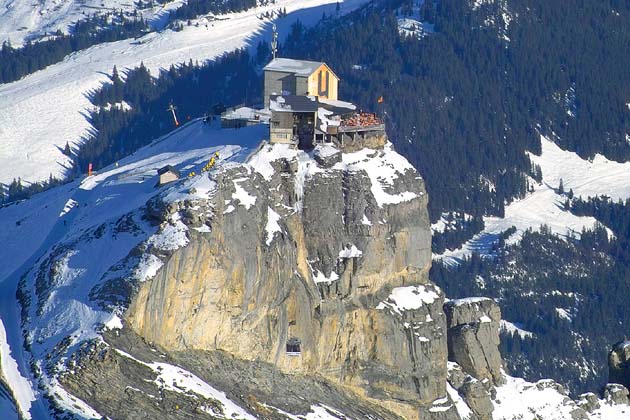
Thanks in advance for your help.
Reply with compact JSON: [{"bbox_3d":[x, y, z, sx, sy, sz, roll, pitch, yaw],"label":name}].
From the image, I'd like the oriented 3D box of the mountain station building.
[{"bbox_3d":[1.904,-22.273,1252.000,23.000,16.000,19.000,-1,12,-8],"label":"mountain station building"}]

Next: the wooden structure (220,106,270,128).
[{"bbox_3d":[-14.681,-19.565,1258.000,10.500,3.000,7.500,1,12,0],"label":"wooden structure"}]

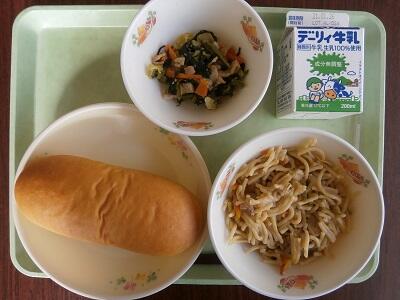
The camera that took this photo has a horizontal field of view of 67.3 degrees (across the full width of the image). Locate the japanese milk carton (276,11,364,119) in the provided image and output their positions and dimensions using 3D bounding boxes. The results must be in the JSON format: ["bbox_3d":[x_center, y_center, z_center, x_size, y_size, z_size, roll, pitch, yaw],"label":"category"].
[{"bbox_3d":[0.106,-0.078,0.274,0.057,0.056,0.094,1,90,0],"label":"japanese milk carton"}]

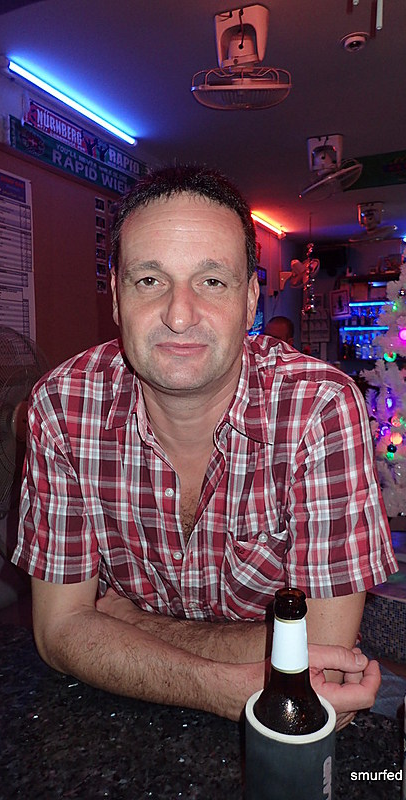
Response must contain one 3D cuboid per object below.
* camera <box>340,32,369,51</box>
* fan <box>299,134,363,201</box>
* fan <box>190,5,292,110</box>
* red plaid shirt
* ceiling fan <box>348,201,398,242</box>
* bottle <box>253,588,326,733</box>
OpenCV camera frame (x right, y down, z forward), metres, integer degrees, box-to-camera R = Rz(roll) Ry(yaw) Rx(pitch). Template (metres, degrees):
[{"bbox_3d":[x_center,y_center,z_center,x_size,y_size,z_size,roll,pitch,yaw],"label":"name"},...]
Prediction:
[{"bbox_3d":[0.701,-1.633,2.672,0.125,0.060,0.125,0,4,11],"label":"camera"},{"bbox_3d":[0.836,-1.529,3.790,0.450,0.410,0.450,1,4,26],"label":"fan"},{"bbox_3d":[0.169,-1.456,2.530,0.450,0.380,0.450,-1,4,0],"label":"fan"},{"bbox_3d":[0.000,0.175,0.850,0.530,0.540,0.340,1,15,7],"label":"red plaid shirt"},{"bbox_3d":[1.574,-1.644,5.380,0.450,0.390,0.450,1,4,26],"label":"ceiling fan"},{"bbox_3d":[0.072,0.269,0.475,0.062,0.230,0.062,-1,4,0],"label":"bottle"}]

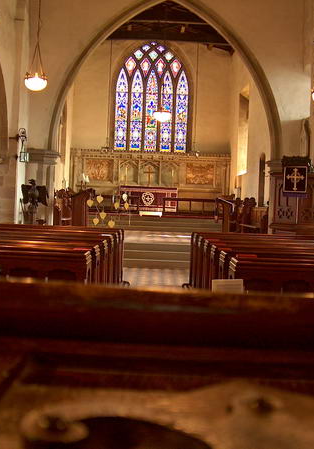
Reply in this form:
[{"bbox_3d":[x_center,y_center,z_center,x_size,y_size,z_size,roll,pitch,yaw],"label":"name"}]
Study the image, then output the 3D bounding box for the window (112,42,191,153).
[{"bbox_3d":[-0.197,-4.994,25.200,2.980,4.150,0.300,2,2,0],"label":"window"}]

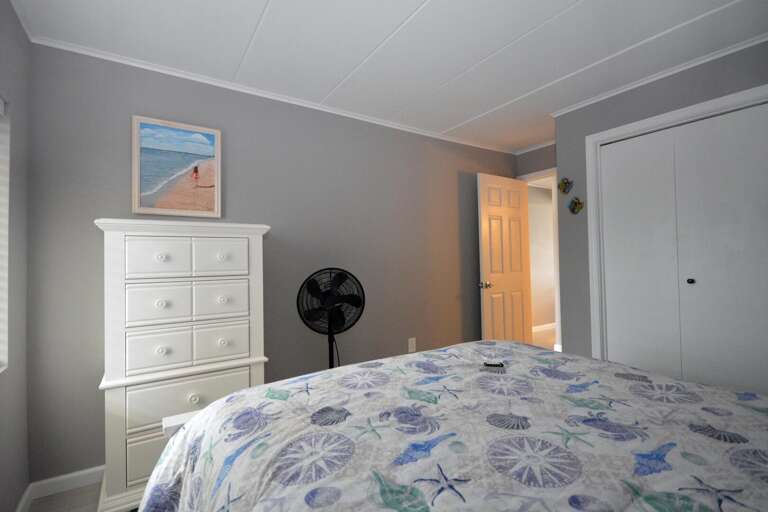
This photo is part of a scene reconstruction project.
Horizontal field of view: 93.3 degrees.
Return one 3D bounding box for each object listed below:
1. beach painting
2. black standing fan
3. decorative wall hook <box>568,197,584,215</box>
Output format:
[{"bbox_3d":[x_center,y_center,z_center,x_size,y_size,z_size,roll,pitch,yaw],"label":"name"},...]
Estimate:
[{"bbox_3d":[-1.260,-0.527,2.233,0.473,0.569,0.027,0,-1,-33],"label":"beach painting"},{"bbox_3d":[-0.348,0.657,2.429,0.440,1.143,0.400,-1,-1,-8],"label":"black standing fan"},{"bbox_3d":[1.498,-0.390,2.820,0.035,0.125,0.108,0,-1,-33],"label":"decorative wall hook"}]

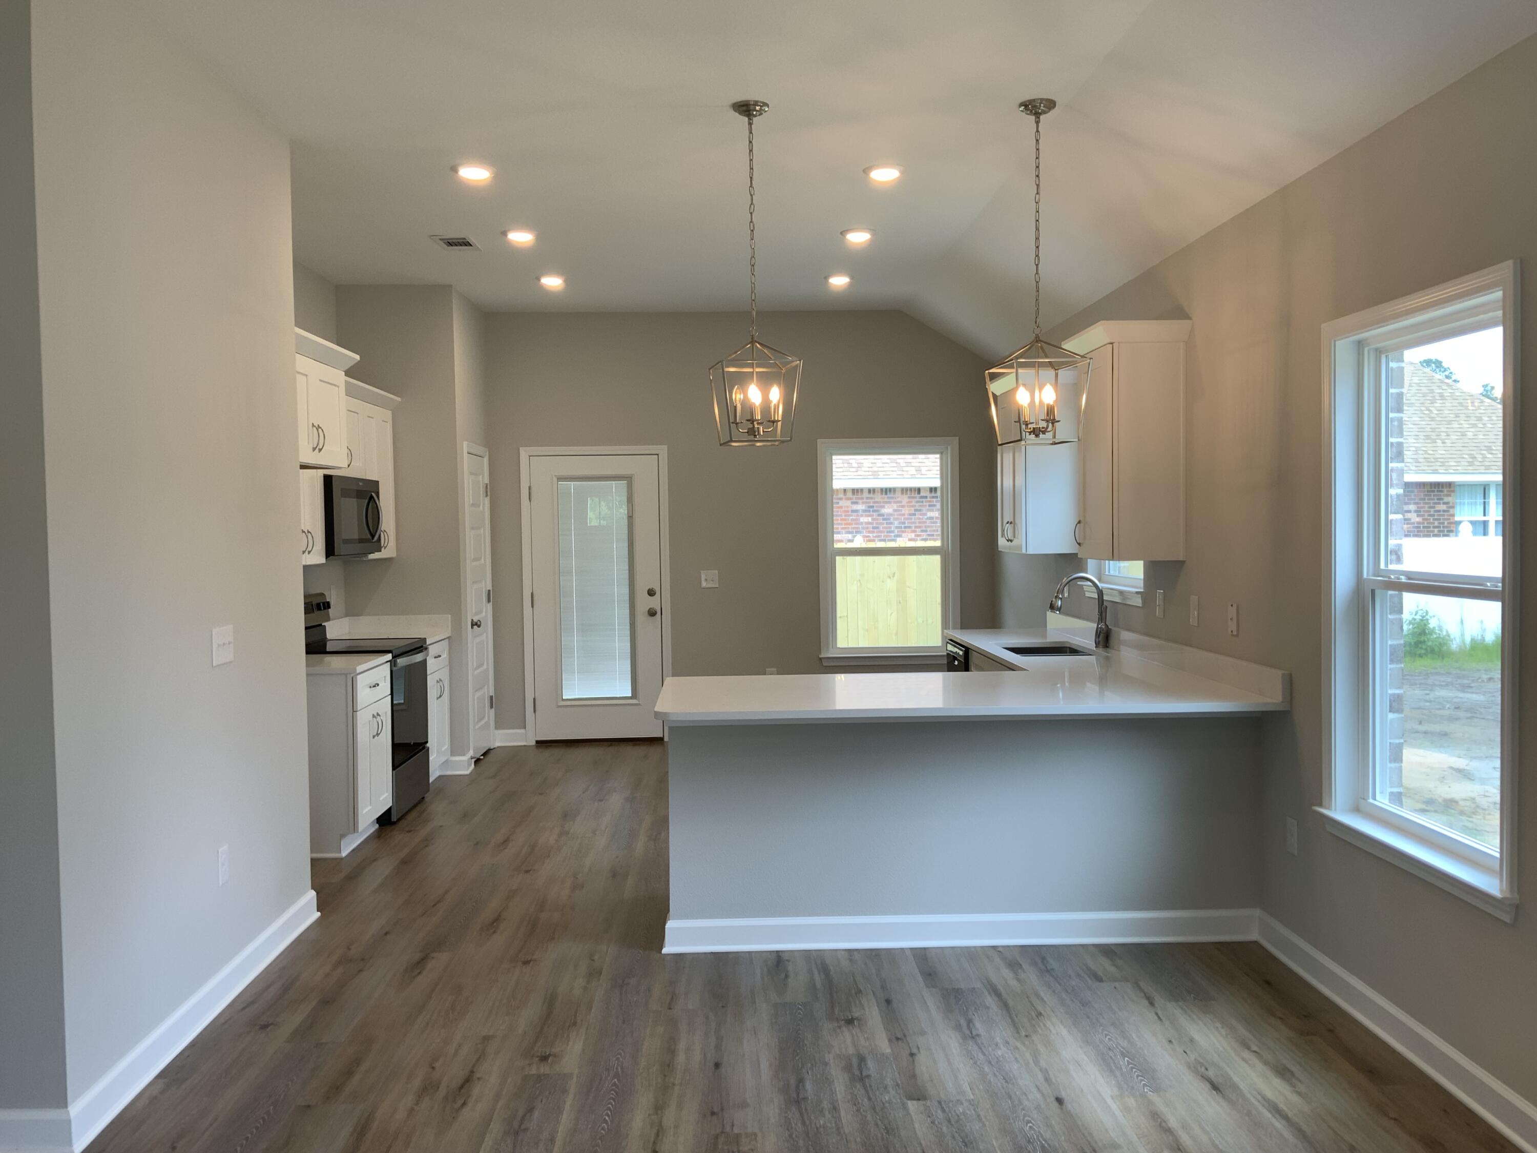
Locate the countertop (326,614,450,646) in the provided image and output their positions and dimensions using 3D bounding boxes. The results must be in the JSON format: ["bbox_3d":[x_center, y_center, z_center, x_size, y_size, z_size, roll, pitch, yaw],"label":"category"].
[{"bbox_3d":[-2.309,0.334,7.764,0.644,0.137,0.640,-1,2,-1],"label":"countertop"}]

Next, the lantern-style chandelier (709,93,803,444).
[{"bbox_3d":[-0.054,-1.094,4.670,0.297,1.248,0.297,-1,2,-12],"label":"lantern-style chandelier"}]

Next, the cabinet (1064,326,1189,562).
[{"bbox_3d":[1.547,-0.566,5.606,0.372,0.980,0.653,-1,2,-1],"label":"cabinet"}]

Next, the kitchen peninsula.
[{"bbox_3d":[0.655,0.793,6.061,2.175,1.008,3.311,-1,2,-1],"label":"kitchen peninsula"}]

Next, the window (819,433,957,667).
[{"bbox_3d":[0.881,-0.184,9.335,1.017,1.618,0.120,-1,2,-2],"label":"window"}]

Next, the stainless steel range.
[{"bbox_3d":[-2.274,0.703,7.090,0.677,1.179,0.760,-1,2,-2],"label":"stainless steel range"}]

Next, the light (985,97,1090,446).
[{"bbox_3d":[0.989,-1.111,4.742,0.297,1.248,0.297,-1,2,-12],"label":"light"}]

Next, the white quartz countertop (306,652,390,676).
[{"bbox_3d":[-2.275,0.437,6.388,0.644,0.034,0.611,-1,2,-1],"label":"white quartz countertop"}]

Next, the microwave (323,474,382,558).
[{"bbox_3d":[-2.421,-0.326,7.046,0.406,0.426,0.757,-1,2,-1],"label":"microwave"}]

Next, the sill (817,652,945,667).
[{"bbox_3d":[0.891,0.591,9.347,1.036,0.080,0.100,-1,2,-2],"label":"sill"}]

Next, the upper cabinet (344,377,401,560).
[{"bbox_3d":[-2.459,-0.582,7.346,0.396,0.981,1.371,-1,2,-2],"label":"upper cabinet"}]

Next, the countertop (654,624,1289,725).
[{"bbox_3d":[0.658,0.358,6.095,2.193,0.135,3.342,-1,2,-2],"label":"countertop"}]

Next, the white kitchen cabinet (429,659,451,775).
[{"bbox_3d":[-2.308,0.838,7.782,0.634,0.873,0.640,-1,2,-1],"label":"white kitchen cabinet"}]

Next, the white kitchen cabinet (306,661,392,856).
[{"bbox_3d":[-2.283,0.886,6.406,0.648,0.883,0.615,-1,2,-2],"label":"white kitchen cabinet"}]

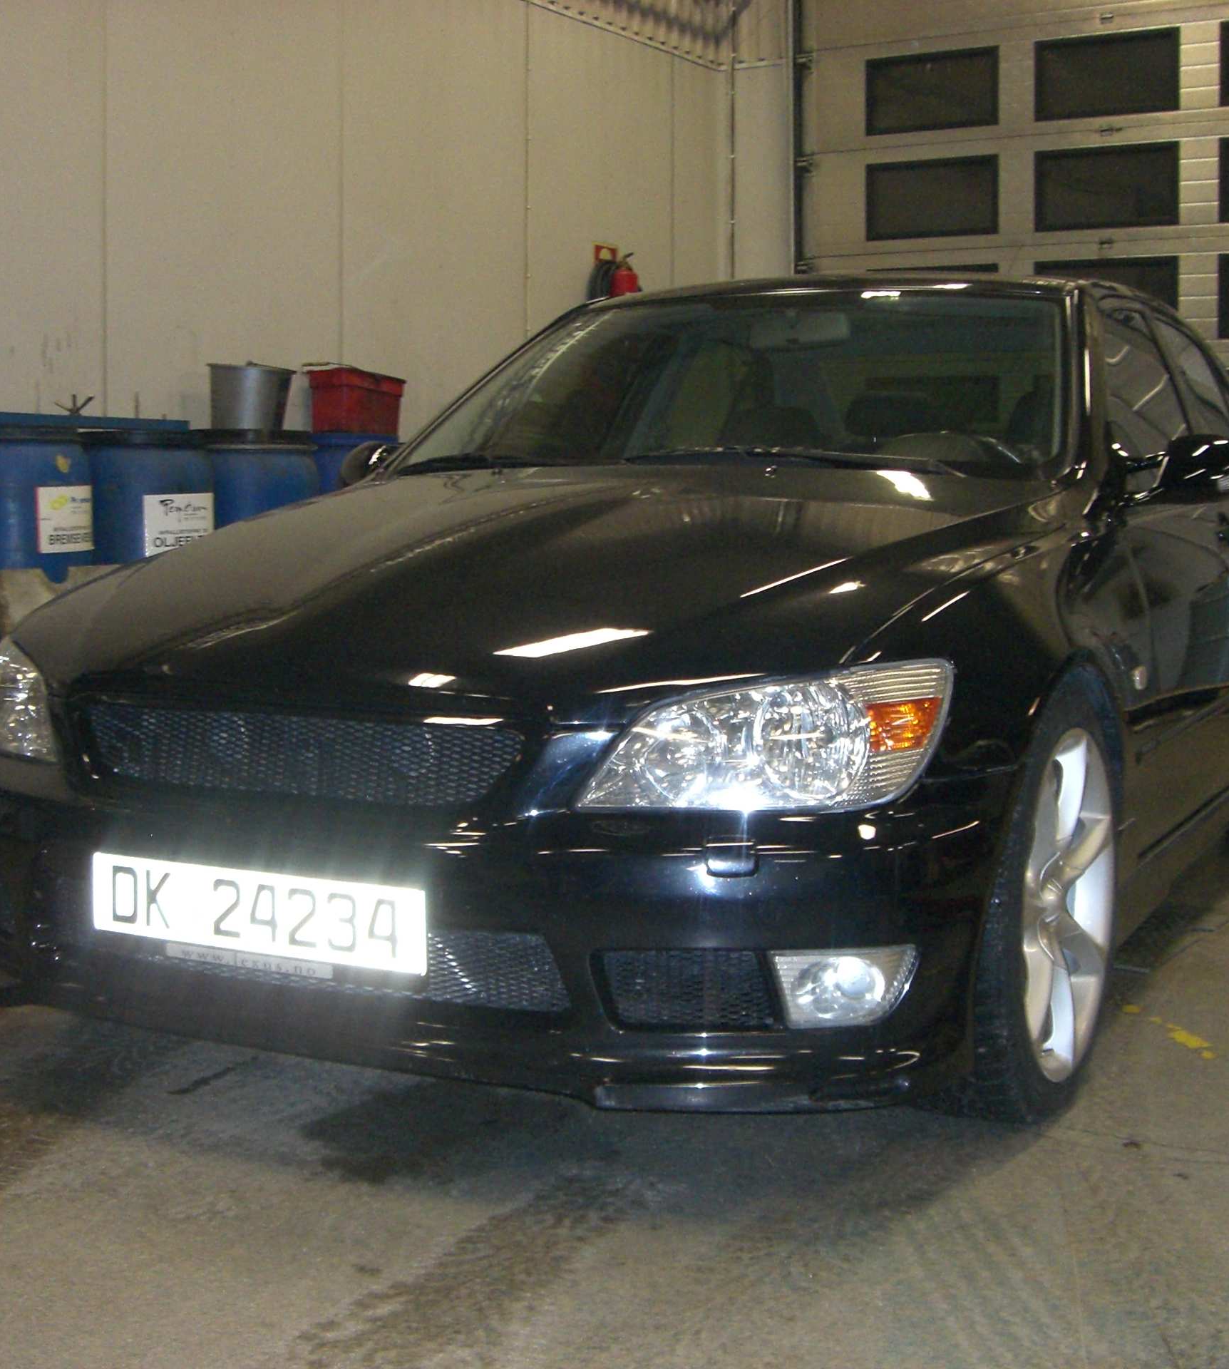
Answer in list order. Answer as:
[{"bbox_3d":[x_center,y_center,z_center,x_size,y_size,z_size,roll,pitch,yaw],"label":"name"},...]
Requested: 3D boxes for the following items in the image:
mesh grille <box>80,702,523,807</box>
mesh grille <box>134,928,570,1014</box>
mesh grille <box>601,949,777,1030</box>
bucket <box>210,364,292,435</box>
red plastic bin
[{"bbox_3d":[-0.417,0.088,2.561,0.680,0.110,0.050,3,6,26],"label":"mesh grille"},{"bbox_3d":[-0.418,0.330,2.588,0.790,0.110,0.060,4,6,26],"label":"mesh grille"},{"bbox_3d":[0.093,0.357,2.381,0.205,0.093,0.045,1,5,10],"label":"mesh grille"},{"bbox_3d":[-1.207,-0.951,6.650,0.280,0.225,0.280,1,6,0],"label":"bucket"},{"bbox_3d":[-0.906,-1.001,7.050,0.220,0.235,0.340,4,6,31],"label":"red plastic bin"}]

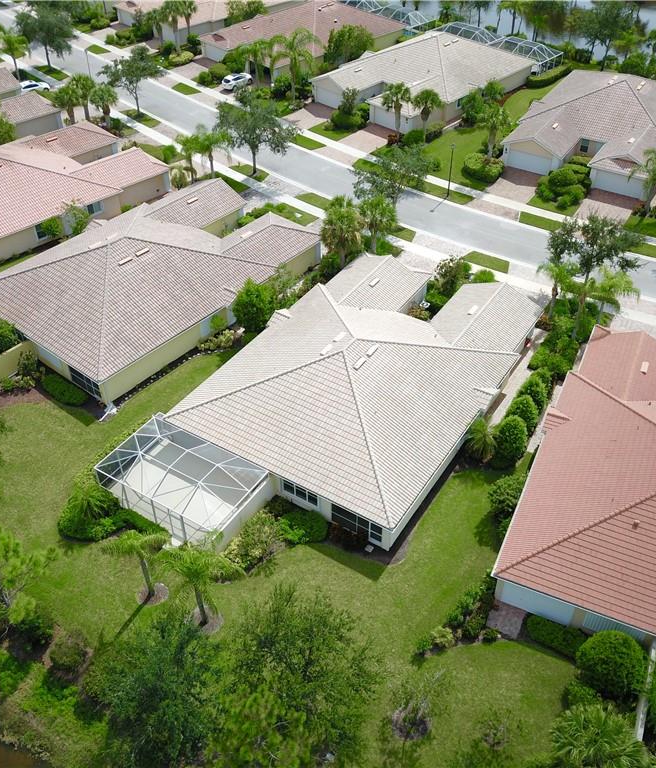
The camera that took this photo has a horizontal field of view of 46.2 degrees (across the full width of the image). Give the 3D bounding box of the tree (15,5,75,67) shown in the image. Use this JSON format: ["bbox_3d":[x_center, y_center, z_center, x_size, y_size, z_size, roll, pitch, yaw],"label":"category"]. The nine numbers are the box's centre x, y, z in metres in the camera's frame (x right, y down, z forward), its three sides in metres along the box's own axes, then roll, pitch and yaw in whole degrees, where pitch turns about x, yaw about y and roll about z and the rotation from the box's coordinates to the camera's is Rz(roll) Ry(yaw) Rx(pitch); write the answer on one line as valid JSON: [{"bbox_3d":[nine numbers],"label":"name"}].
[{"bbox_3d":[-37.672,-46.346,102.639,7.520,7.690,7.520,-13,43,-15],"label":"tree"}]

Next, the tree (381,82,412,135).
[{"bbox_3d":[7.925,-31.836,89.771,3.681,6.360,3.681,-2,41,0],"label":"tree"}]

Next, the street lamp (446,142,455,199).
[{"bbox_3d":[12.506,-21.637,78.407,0.500,5.800,0.500,-2,41,0],"label":"street lamp"}]

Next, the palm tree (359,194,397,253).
[{"bbox_3d":[4.286,-13.802,67.624,3.290,5.630,3.290,3,41,3],"label":"palm tree"}]

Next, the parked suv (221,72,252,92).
[{"bbox_3d":[-11.981,-40.402,102.438,1.870,1.660,4.650,28,49,29],"label":"parked suv"}]

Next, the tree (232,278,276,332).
[{"bbox_3d":[-5.612,-5.933,59.221,3.290,4.720,3.290,-4,41,-5],"label":"tree"}]

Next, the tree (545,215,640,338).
[{"bbox_3d":[21.227,-9.260,62.000,7.465,8.204,7.465,0,41,0],"label":"tree"}]

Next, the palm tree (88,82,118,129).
[{"bbox_3d":[-26.391,-32.872,91.249,3.426,5.276,3.426,0,41,0],"label":"palm tree"}]

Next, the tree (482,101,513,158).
[{"bbox_3d":[18.404,-28.027,85.073,3.424,6.404,3.424,-2,41,0],"label":"tree"}]

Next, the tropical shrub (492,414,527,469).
[{"bbox_3d":[12.064,3.657,50.956,2.290,3.912,2.290,-2,41,0],"label":"tropical shrub"}]

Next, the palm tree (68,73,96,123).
[{"bbox_3d":[-28.123,-32.705,88.709,3.150,5.710,3.150,-11,43,-13],"label":"palm tree"}]

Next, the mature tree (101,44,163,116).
[{"bbox_3d":[-23.653,-36.879,93.761,7.736,7.942,7.736,0,41,0],"label":"mature tree"}]

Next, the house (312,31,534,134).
[{"bbox_3d":[12.517,-40.979,99.431,17.450,6.322,25.227,33,51,32],"label":"house"}]

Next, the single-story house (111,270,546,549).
[{"bbox_3d":[2.199,-0.841,54.653,17.850,6.200,29.000,23,47,25],"label":"single-story house"}]

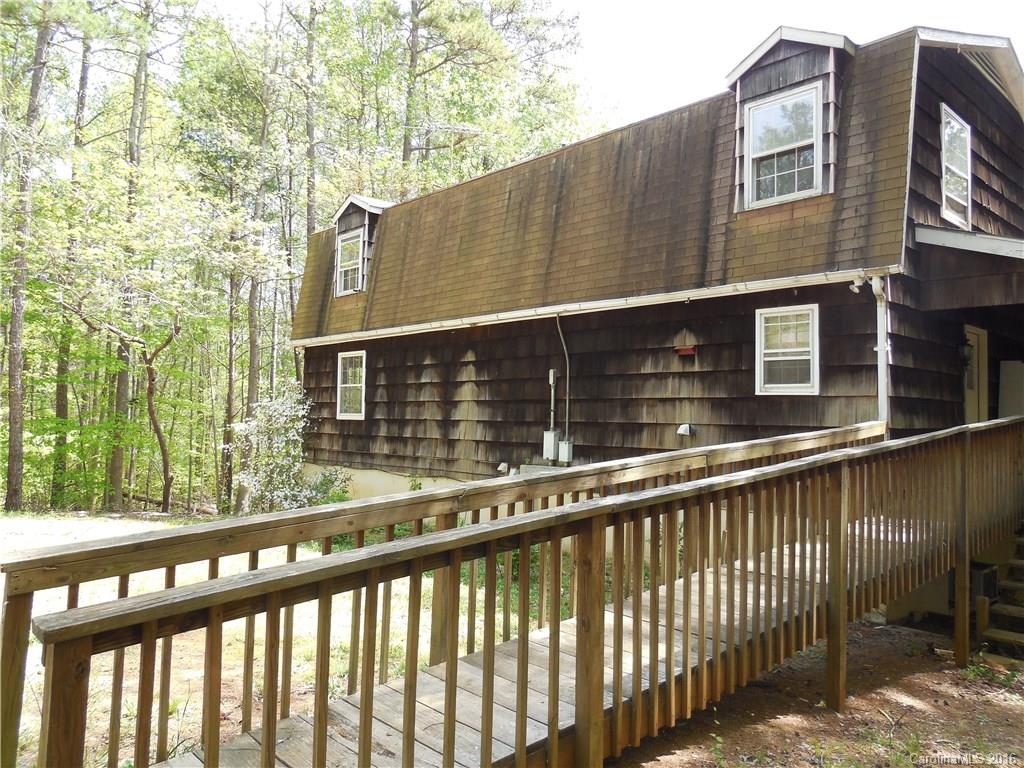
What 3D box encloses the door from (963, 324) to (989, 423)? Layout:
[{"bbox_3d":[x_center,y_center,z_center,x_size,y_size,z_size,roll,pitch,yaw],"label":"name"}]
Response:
[{"bbox_3d":[6.545,0.276,10.504,1.020,2.100,0.120,4,-4,-43],"label":"door"}]

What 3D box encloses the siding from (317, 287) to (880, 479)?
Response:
[{"bbox_3d":[-0.426,0.348,12.953,0.150,2.800,13.250,4,-4,-43],"label":"siding"}]

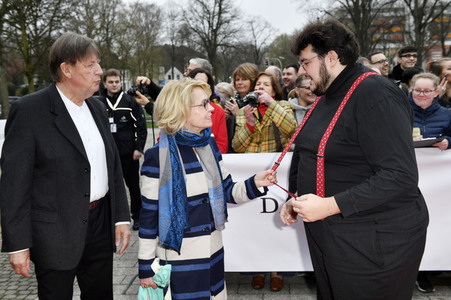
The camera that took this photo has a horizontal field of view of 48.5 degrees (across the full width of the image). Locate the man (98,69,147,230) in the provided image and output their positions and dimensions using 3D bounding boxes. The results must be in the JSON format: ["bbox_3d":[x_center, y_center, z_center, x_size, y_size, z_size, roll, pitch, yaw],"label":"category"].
[{"bbox_3d":[-1.219,-0.004,5.676,0.620,1.820,0.360,-1,6,-7],"label":"man"}]

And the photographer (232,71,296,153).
[{"bbox_3d":[0.301,0.231,3.960,0.560,1.680,0.500,2,6,16],"label":"photographer"}]

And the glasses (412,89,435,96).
[{"bbox_3d":[1.512,-0.435,3.810,0.136,0.043,0.135,4,7,33],"label":"glasses"}]

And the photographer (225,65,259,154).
[{"bbox_3d":[0.172,0.158,4.305,0.520,1.760,0.460,2,6,19],"label":"photographer"}]

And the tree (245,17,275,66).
[{"bbox_3d":[4.284,-10.372,61.288,4.200,11.800,4.200,0,5,0],"label":"tree"}]

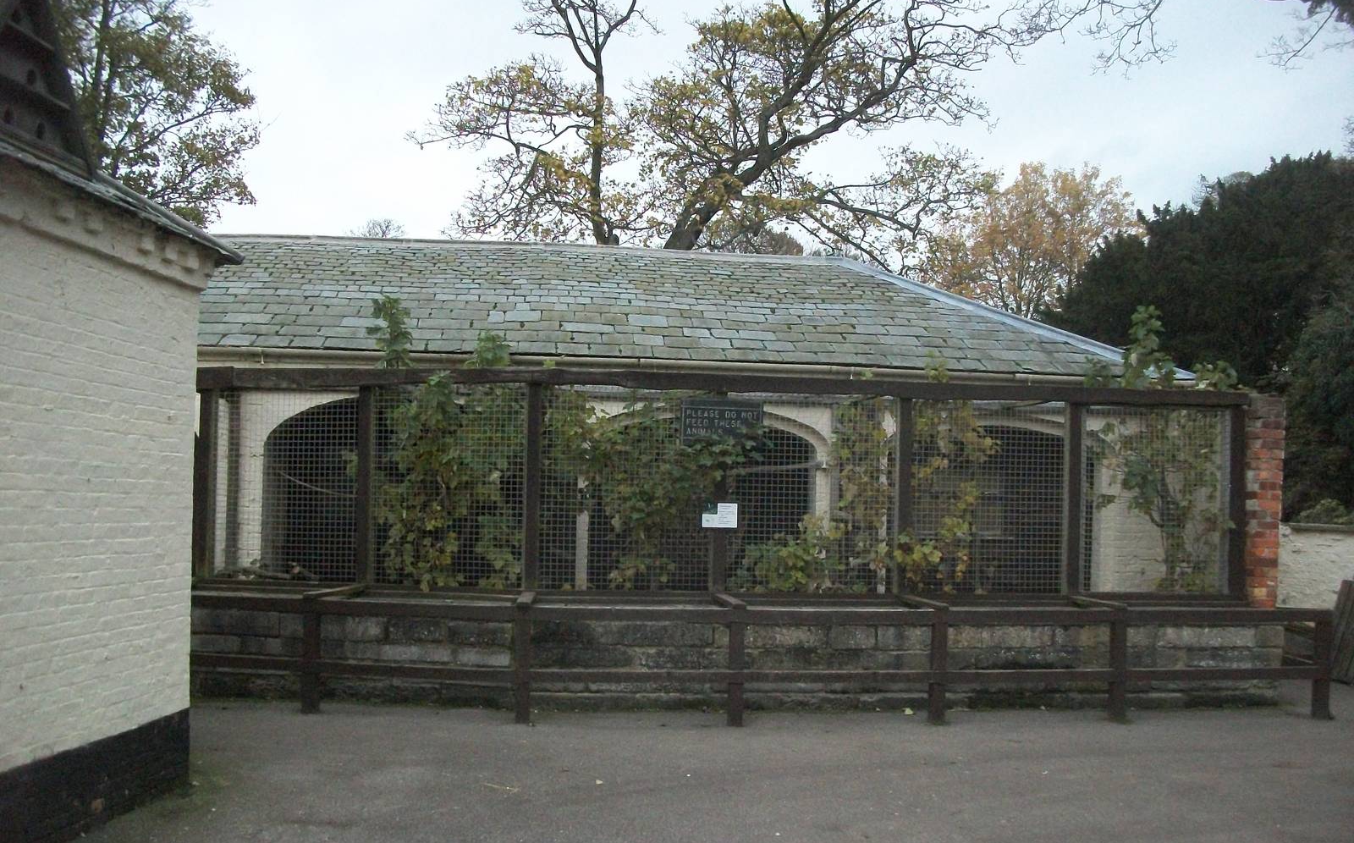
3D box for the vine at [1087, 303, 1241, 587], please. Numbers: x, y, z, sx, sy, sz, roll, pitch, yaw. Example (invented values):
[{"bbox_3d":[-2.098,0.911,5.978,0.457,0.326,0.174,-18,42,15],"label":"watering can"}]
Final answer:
[{"bbox_3d":[4.168,0.249,10.768,1.310,2.510,0.850,1,-4,-1],"label":"vine"}]

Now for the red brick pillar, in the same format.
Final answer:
[{"bbox_3d":[4.801,0.684,10.421,0.340,1.780,0.350,1,-4,-1],"label":"red brick pillar"}]

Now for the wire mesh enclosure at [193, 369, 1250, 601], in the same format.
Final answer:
[{"bbox_3d":[0.371,0.582,10.995,8.660,1.780,1.700,1,-4,-1],"label":"wire mesh enclosure"}]

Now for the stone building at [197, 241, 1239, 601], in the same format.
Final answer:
[{"bbox_3d":[-0.677,0.015,14.620,11.000,4.170,5.800,1,-4,-1],"label":"stone building"}]

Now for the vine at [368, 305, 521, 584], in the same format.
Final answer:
[{"bbox_3d":[-1.955,0.188,10.598,1.340,2.490,0.850,1,-4,-1],"label":"vine"}]

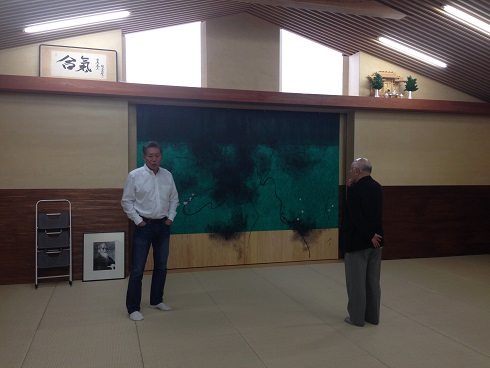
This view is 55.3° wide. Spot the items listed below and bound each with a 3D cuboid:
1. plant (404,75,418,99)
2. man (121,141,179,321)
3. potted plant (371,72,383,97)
[{"bbox_3d":[2.701,-1.572,7.603,0.215,0.399,0.183,0,2,-17],"label":"plant"},{"bbox_3d":[-0.972,0.446,4.805,0.560,1.773,0.400,-1,2,-31],"label":"man"},{"bbox_3d":[2.102,-1.569,7.425,0.185,0.401,0.157,0,2,-17],"label":"potted plant"}]

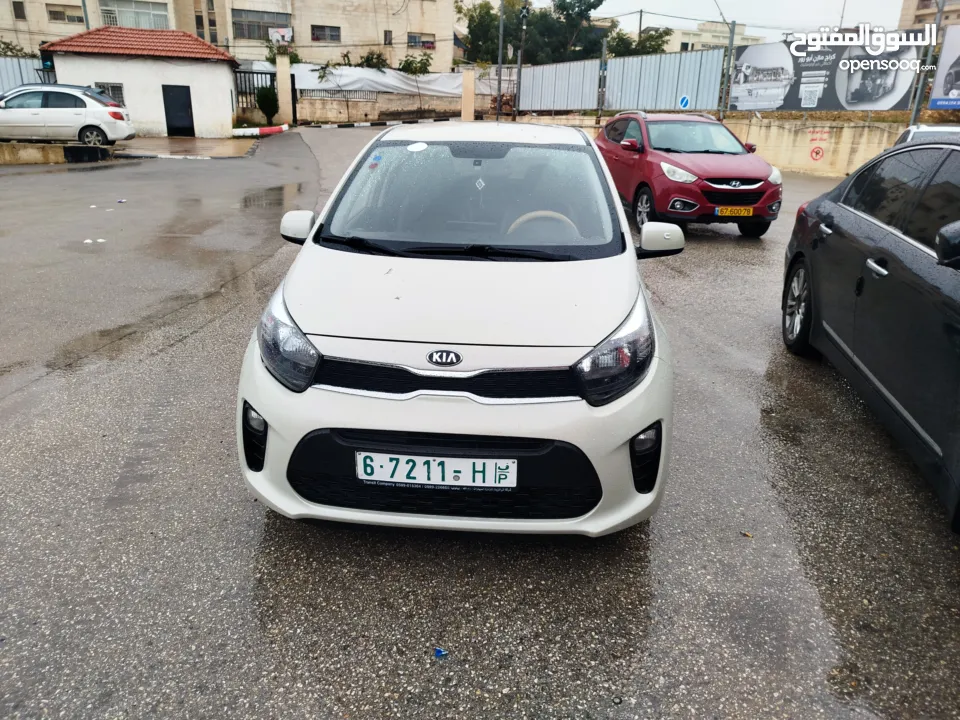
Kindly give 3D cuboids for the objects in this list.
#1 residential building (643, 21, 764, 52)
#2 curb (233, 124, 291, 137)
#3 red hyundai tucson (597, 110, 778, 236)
[{"bbox_3d":[28.195,-37.718,88.422,14.000,11.574,10.500,-4,19,-18],"label":"residential building"},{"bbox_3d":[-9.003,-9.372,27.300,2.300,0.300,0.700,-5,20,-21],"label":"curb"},{"bbox_3d":[2.982,-2.988,10.378,1.880,1.665,4.410,-1,20,-6],"label":"red hyundai tucson"}]

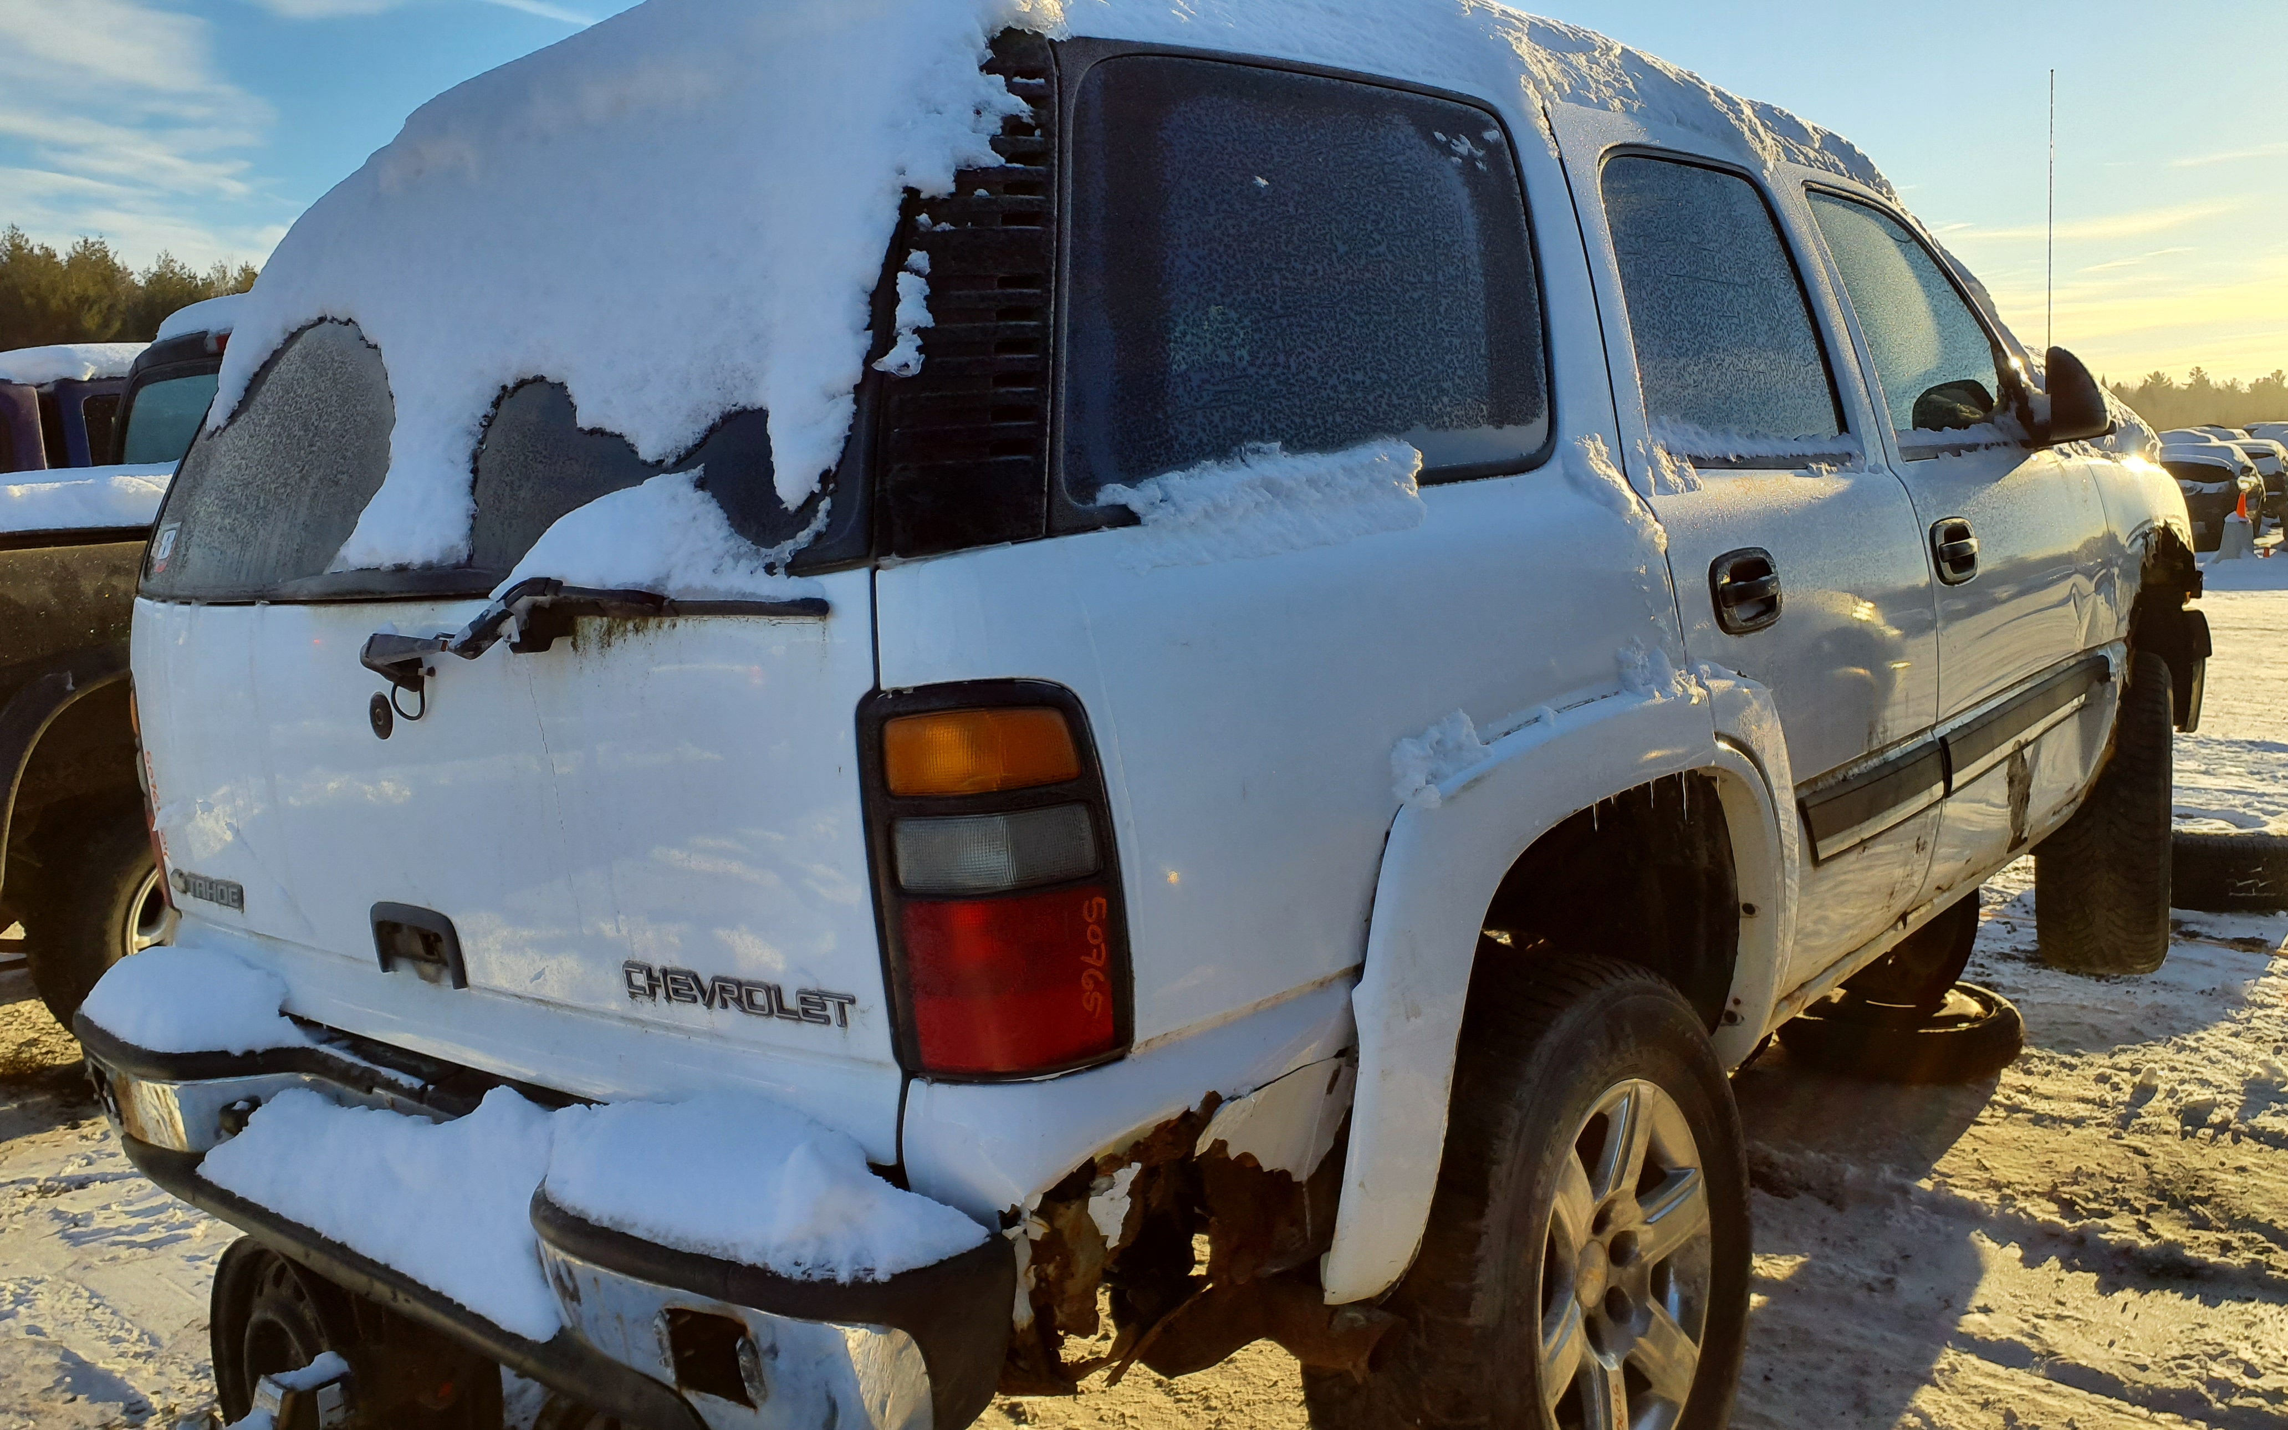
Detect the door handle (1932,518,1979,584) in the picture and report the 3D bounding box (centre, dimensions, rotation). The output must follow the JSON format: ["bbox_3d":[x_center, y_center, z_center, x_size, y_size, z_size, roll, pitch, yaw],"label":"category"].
[{"bbox_3d":[1.448,-0.291,2.992,0.042,0.110,0.170,1,8,41],"label":"door handle"}]

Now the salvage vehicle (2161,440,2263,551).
[{"bbox_3d":[15.783,-3.344,25.284,1.820,1.550,4.400,3,10,35],"label":"salvage vehicle"}]

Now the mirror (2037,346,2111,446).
[{"bbox_3d":[1.889,-0.646,3.412,0.170,0.195,0.125,1,8,41],"label":"mirror"}]

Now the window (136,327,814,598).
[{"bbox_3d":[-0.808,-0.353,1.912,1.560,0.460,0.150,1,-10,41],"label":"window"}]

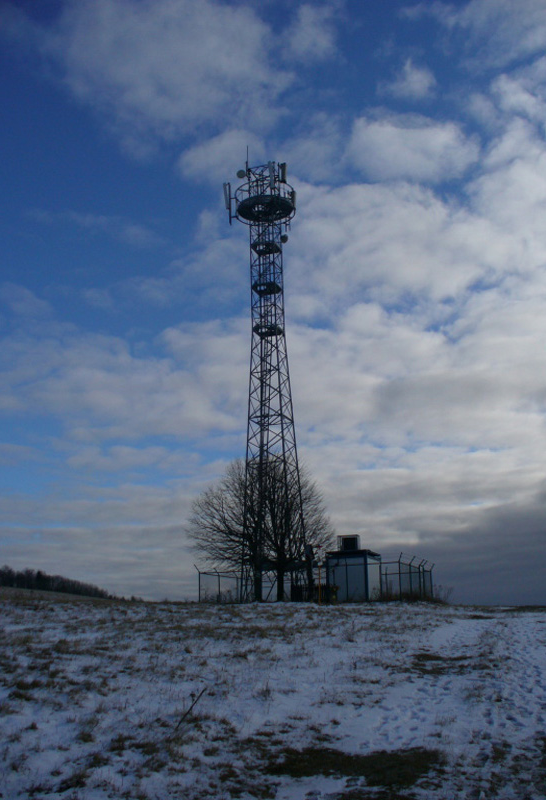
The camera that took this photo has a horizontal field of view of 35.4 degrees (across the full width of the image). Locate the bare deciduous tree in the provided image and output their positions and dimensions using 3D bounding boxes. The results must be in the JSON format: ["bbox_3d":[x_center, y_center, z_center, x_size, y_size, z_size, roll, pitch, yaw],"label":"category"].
[{"bbox_3d":[-0.629,6.665,44.261,7.500,7.450,6.800,-1,-15,0],"label":"bare deciduous tree"}]

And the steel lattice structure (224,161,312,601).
[{"bbox_3d":[-0.394,-1.934,54.269,4.700,29.300,4.500,-6,-15,18],"label":"steel lattice structure"}]

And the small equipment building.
[{"bbox_3d":[4.481,9.426,47.718,2.300,3.650,3.200,-6,-15,18],"label":"small equipment building"}]

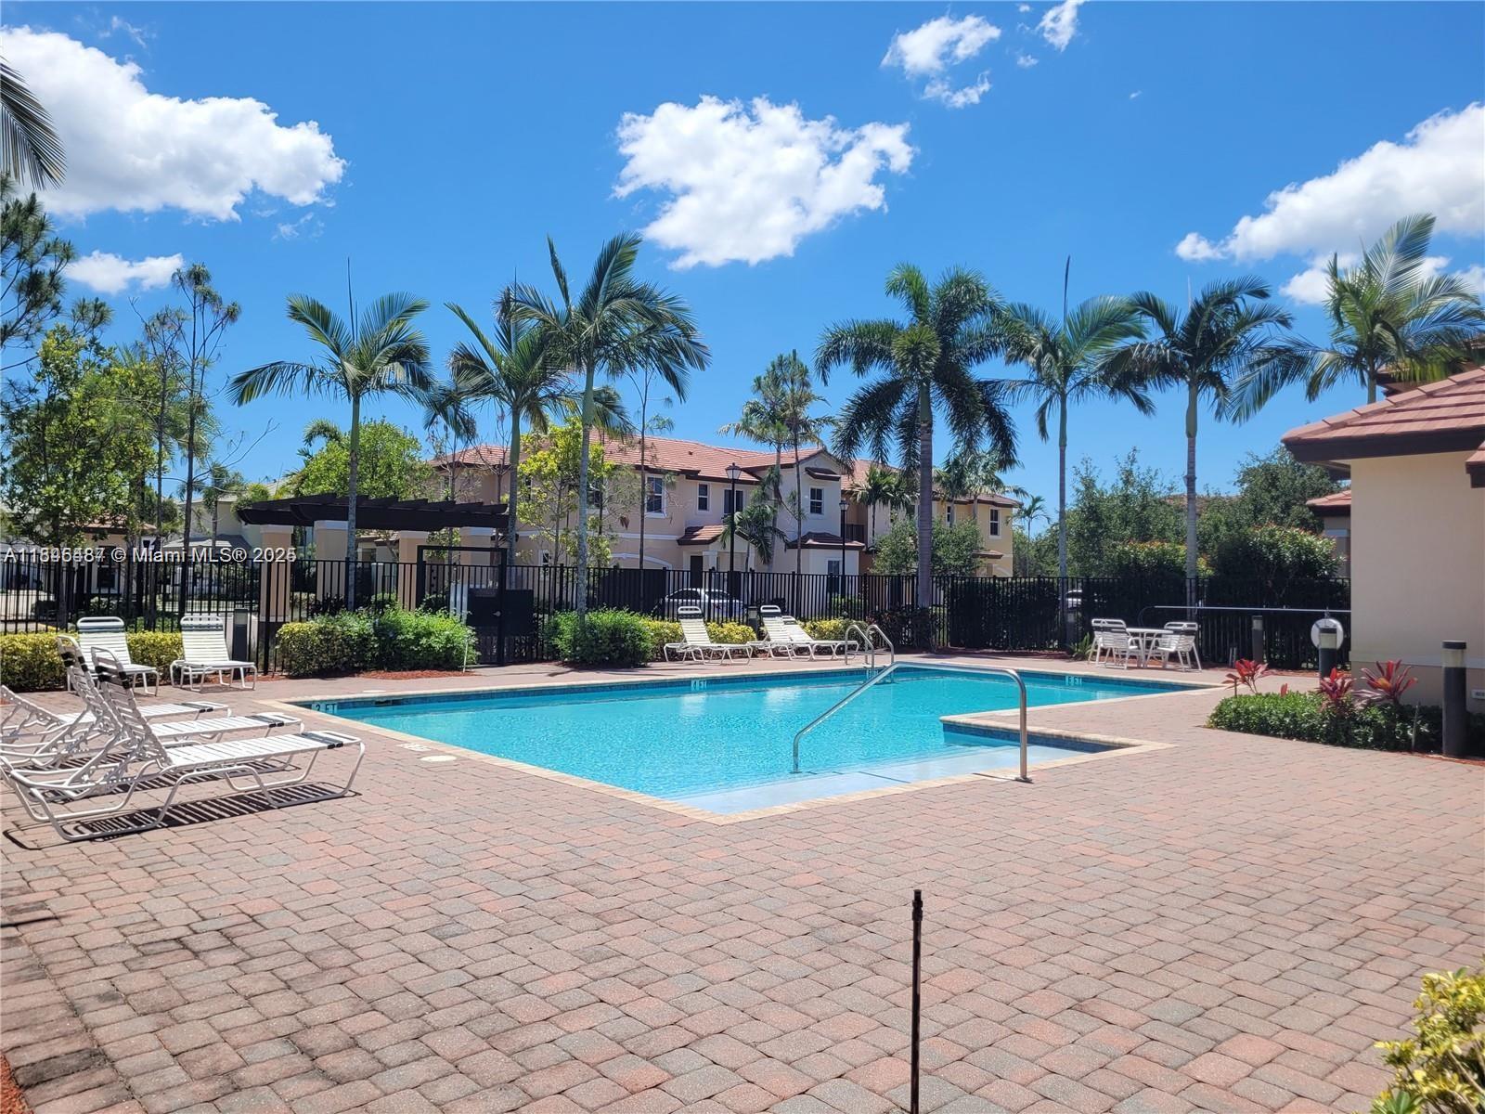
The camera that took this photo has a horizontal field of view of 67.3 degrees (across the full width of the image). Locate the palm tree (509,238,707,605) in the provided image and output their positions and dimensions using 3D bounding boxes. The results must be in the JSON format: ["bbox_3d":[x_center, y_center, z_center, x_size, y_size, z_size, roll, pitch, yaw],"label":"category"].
[{"bbox_3d":[-2.581,-1.984,20.466,3.671,7.920,3.700,1,-2,-8],"label":"palm tree"}]

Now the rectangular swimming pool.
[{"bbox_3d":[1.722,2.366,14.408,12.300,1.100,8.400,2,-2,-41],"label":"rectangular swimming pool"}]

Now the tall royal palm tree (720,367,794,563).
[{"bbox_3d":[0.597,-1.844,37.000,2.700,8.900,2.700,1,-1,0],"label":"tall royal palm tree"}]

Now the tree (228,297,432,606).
[{"bbox_3d":[-7.107,-1.321,19.300,3.400,6.500,3.400,1,-1,0],"label":"tree"}]

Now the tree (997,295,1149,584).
[{"bbox_3d":[7.915,-2.010,26.700,3.600,8.500,3.600,1,-1,0],"label":"tree"}]

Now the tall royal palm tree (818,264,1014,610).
[{"bbox_3d":[4.098,-2.403,26.885,4.711,9.395,4.700,1,-2,9],"label":"tall royal palm tree"}]

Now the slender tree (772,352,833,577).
[{"bbox_3d":[1.714,-1.832,33.070,1.819,8.530,1.850,1,-2,3],"label":"slender tree"}]

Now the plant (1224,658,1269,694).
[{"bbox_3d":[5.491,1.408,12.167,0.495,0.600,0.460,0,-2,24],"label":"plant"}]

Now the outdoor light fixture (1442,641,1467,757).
[{"bbox_3d":[6.651,1.322,10.414,0.190,1.071,0.190,0,-2,33],"label":"outdoor light fixture"}]

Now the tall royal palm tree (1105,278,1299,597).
[{"bbox_3d":[10.022,-1.893,24.300,4.100,8.300,4.000,1,-1,0],"label":"tall royal palm tree"}]

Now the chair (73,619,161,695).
[{"bbox_3d":[-8.017,1.284,14.208,0.700,0.920,1.450,2,-2,-41],"label":"chair"}]

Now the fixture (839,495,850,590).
[{"bbox_3d":[3.168,0.320,35.008,0.360,4.400,0.360,1,-2,5],"label":"fixture"}]

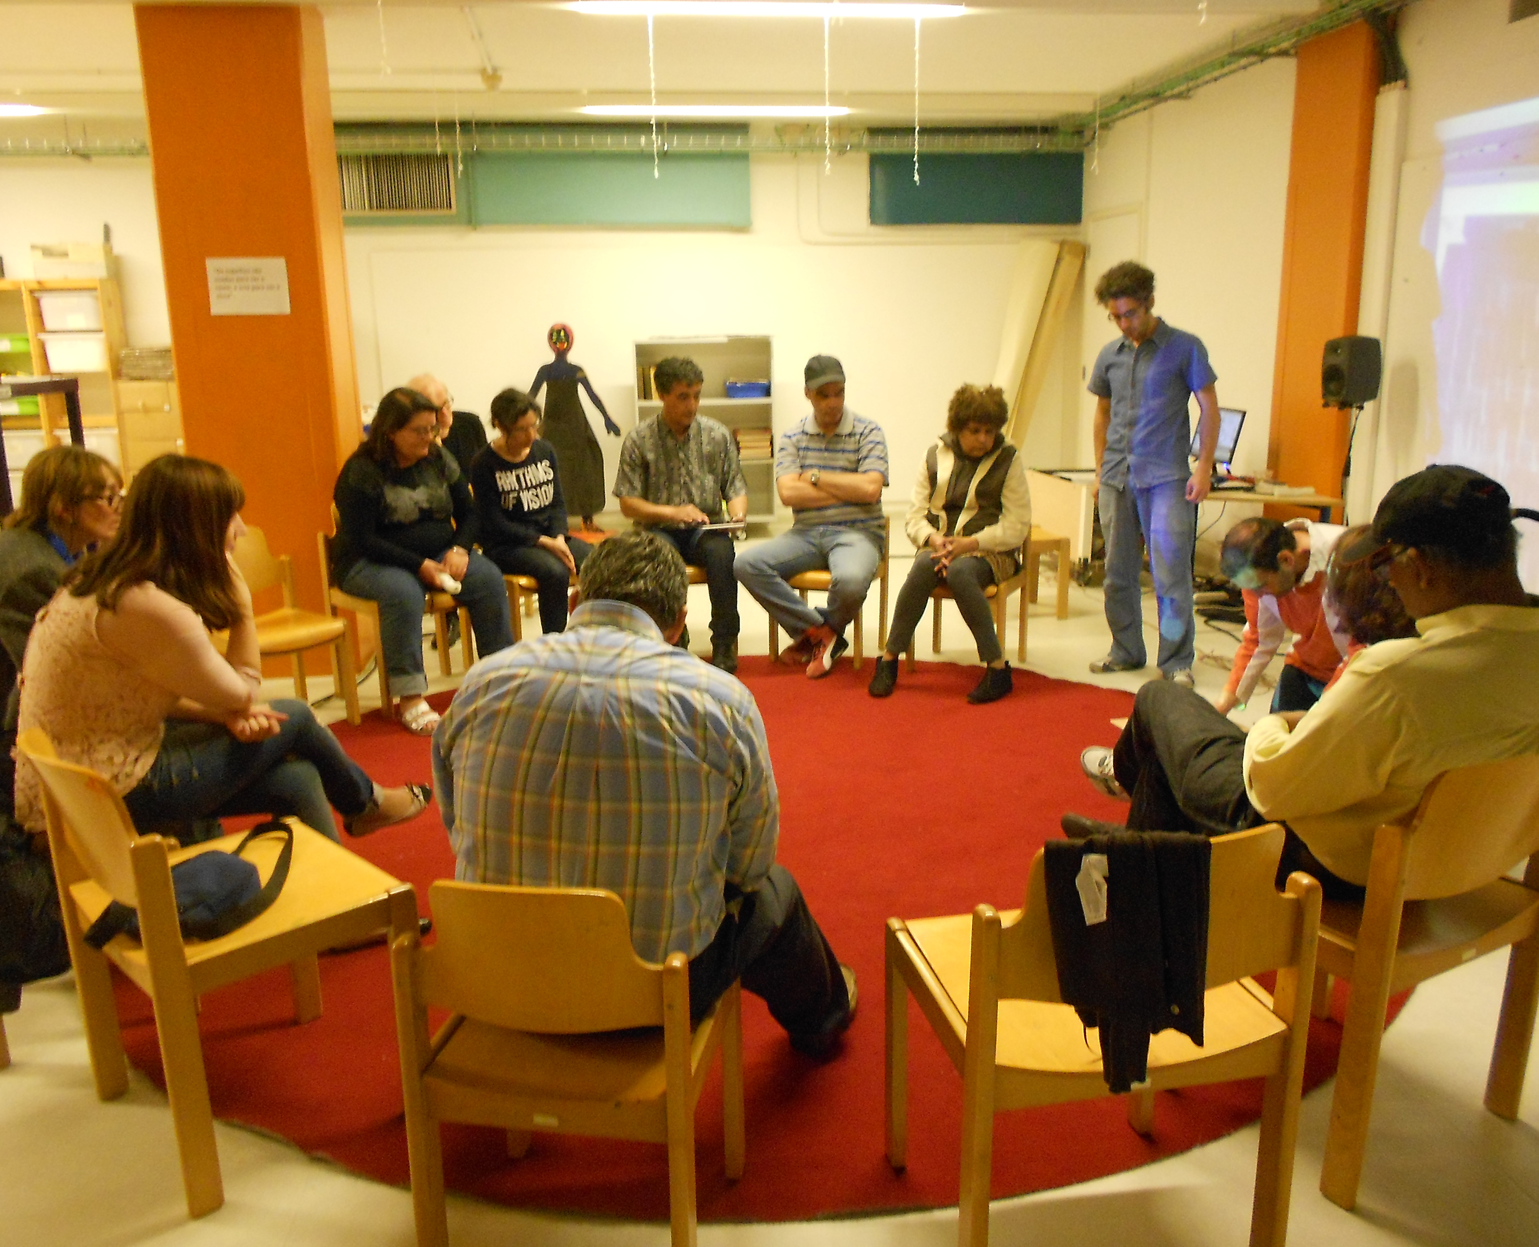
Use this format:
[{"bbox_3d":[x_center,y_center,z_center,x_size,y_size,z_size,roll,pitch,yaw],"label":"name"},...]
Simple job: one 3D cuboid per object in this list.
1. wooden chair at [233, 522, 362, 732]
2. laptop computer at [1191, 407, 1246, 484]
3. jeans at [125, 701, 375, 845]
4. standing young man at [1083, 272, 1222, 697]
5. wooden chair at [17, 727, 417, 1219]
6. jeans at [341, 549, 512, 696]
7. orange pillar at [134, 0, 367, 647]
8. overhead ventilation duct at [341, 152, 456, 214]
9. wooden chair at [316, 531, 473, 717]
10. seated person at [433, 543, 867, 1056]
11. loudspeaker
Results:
[{"bbox_3d":[-1.980,0.028,4.907,0.510,0.760,0.480,8,15,39],"label":"wooden chair"},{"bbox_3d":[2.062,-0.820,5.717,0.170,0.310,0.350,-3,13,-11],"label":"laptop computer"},{"bbox_3d":[-1.262,0.450,2.842,0.700,0.530,0.420,-8,14,-32],"label":"jeans"},{"bbox_3d":[1.619,-0.618,5.299,0.540,1.740,0.340,7,14,36],"label":"standing young man"},{"bbox_3d":[-0.976,0.554,2.305,0.466,0.763,0.489,-13,18,-43],"label":"wooden chair"},{"bbox_3d":[-1.441,-0.028,5.234,0.670,0.560,0.600,10,16,44],"label":"jeans"},{"bbox_3d":[-2.279,-1.199,5.694,0.660,2.860,0.500,-2,12,-6],"label":"orange pillar"},{"bbox_3d":[-2.966,-3.412,9.693,1.080,0.490,0.130,-1,13,0],"label":"overhead ventilation duct"},{"bbox_3d":[-1.477,-0.081,5.070,0.466,0.763,0.489,11,18,42],"label":"wooden chair"},{"bbox_3d":[-0.186,0.400,2.124,0.560,1.130,0.820,3,13,14],"label":"seated person"},{"bbox_3d":[2.320,-1.008,4.987,0.180,0.285,0.185,-4,13,-14],"label":"loudspeaker"}]

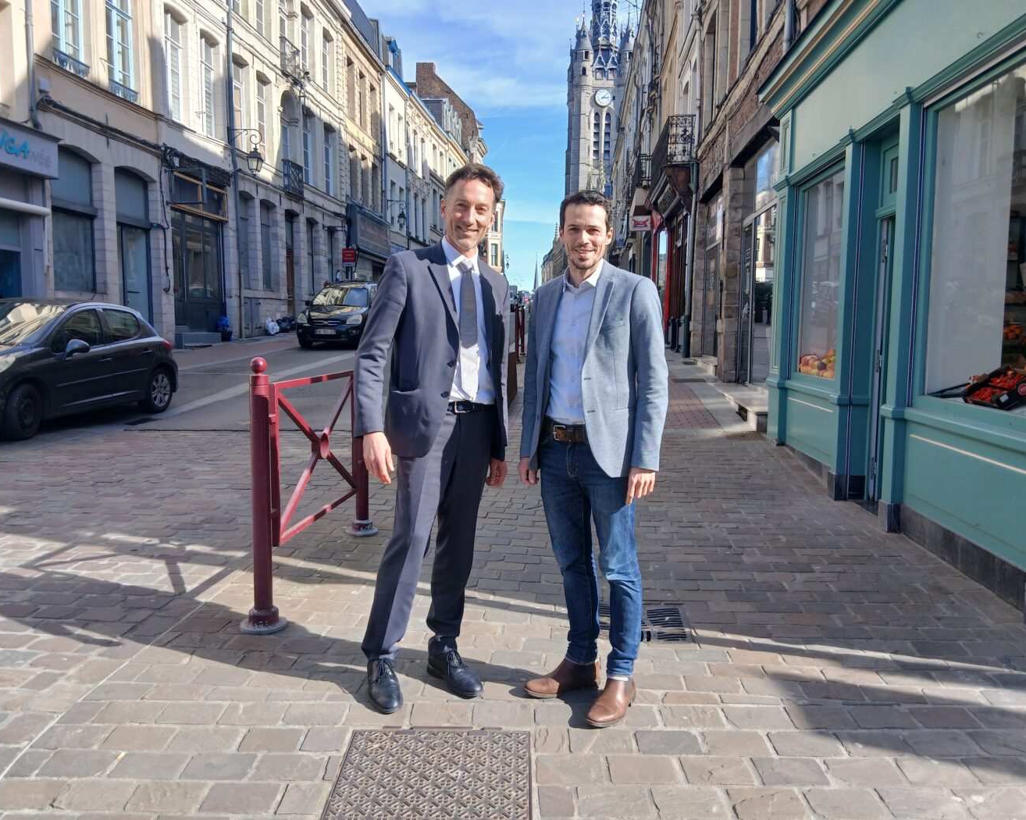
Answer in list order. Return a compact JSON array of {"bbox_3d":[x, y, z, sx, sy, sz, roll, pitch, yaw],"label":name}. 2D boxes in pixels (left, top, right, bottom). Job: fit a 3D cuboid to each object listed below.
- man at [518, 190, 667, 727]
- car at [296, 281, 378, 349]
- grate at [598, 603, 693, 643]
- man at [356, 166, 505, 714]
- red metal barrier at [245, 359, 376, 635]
[{"bbox_3d":[0.270,0.159,2.767,0.520,1.759,0.380,3,6,23],"label":"man"},{"bbox_3d":[-4.307,-2.682,22.373,1.820,1.680,4.450,1,8,5],"label":"car"},{"bbox_3d":[0.557,0.936,3.539,0.410,0.040,0.420,1,8,5],"label":"grate"},{"bbox_3d":[-0.282,0.105,2.824,0.530,1.846,0.380,-1,6,-16],"label":"man"},{"bbox_3d":[-0.975,0.255,4.136,0.180,1.180,1.658,1,6,6],"label":"red metal barrier"}]

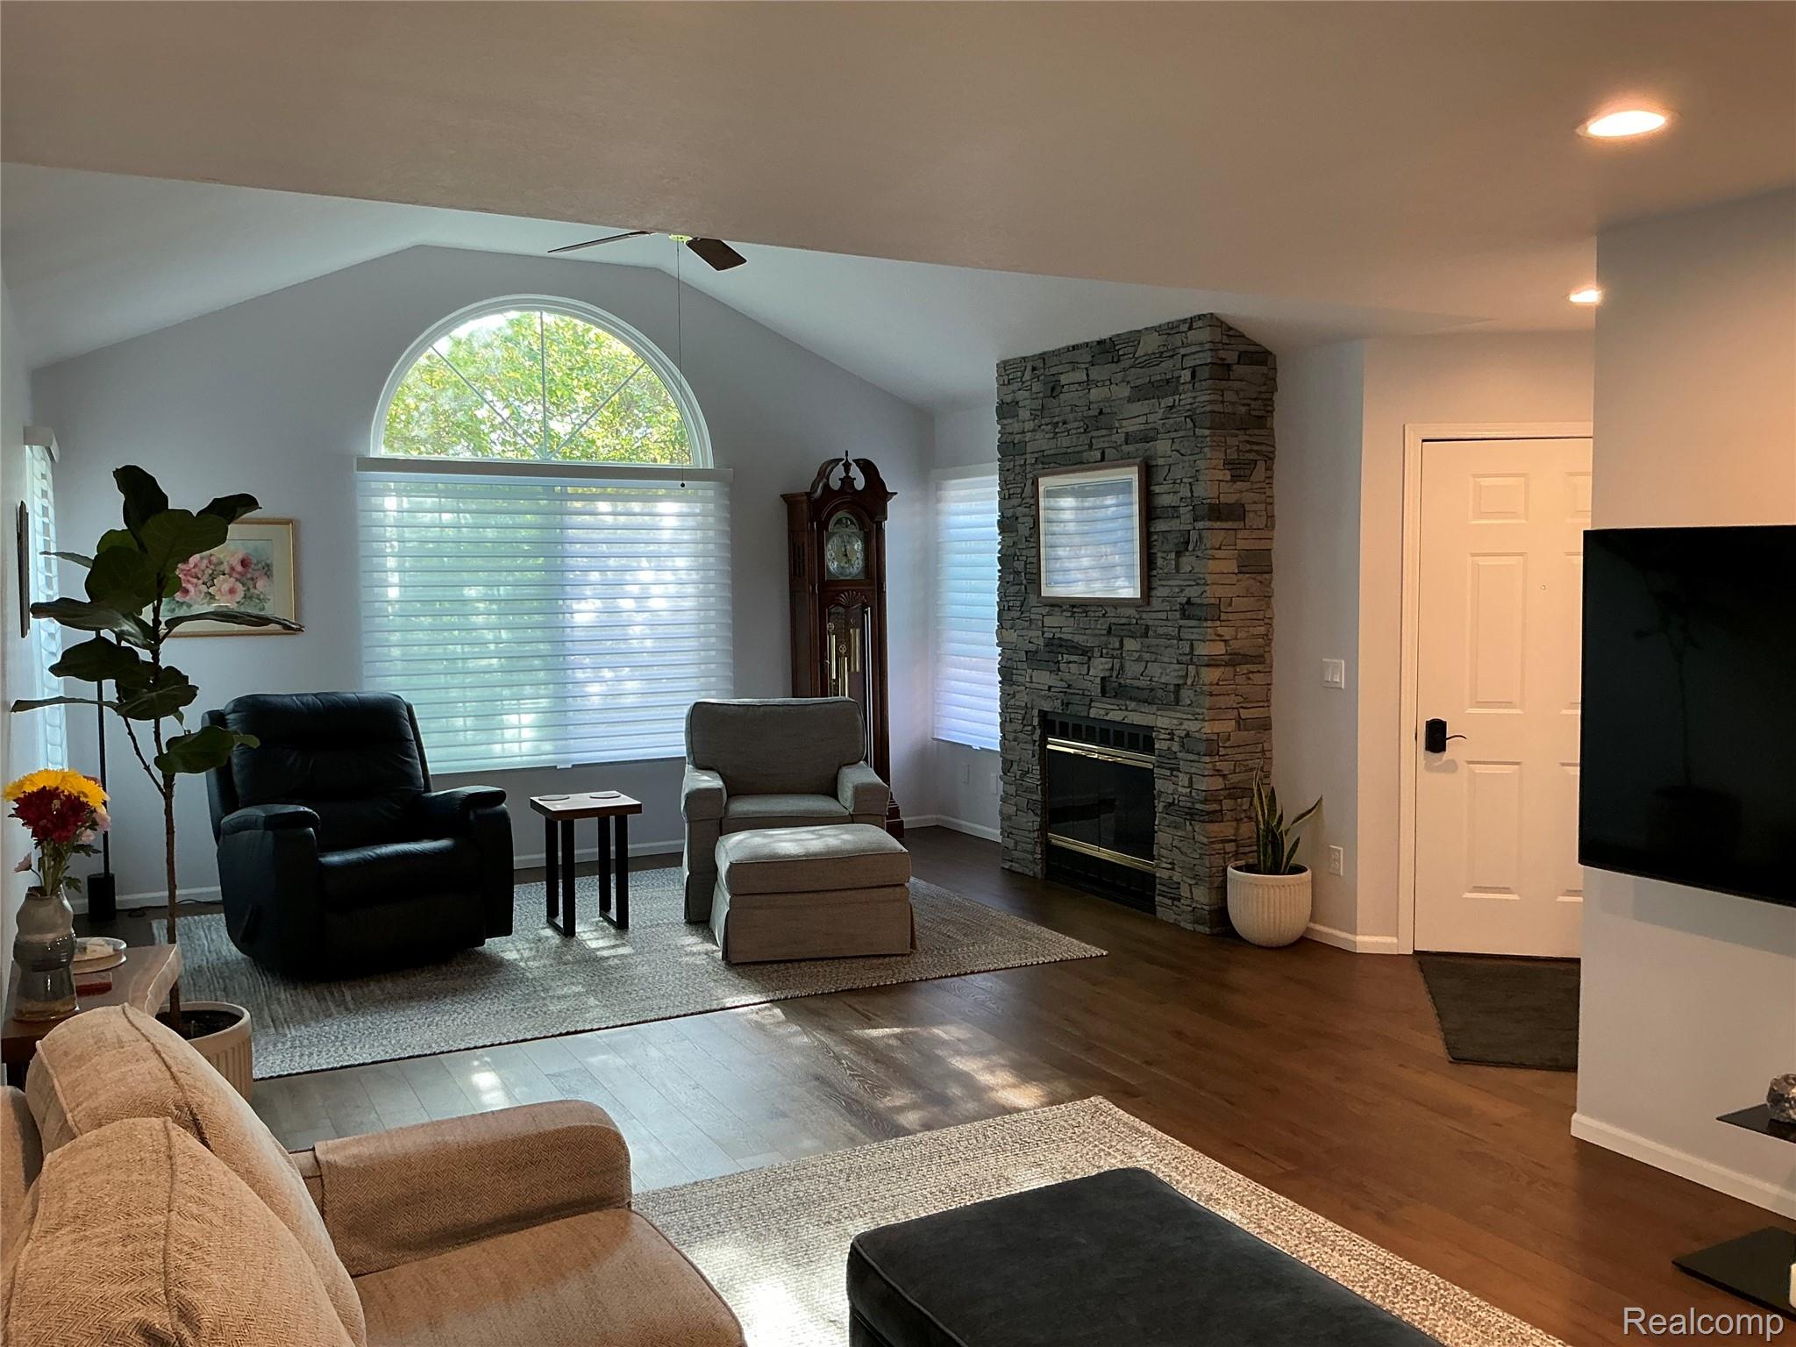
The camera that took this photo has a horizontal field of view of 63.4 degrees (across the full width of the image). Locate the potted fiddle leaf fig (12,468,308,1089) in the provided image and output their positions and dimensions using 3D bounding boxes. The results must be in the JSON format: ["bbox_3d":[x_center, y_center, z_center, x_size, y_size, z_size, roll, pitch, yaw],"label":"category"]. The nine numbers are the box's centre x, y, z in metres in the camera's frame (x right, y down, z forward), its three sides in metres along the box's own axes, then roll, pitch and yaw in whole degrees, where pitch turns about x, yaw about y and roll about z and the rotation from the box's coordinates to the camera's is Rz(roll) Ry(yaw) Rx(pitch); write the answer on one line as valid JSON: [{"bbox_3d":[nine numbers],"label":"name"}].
[{"bbox_3d":[-1.921,0.377,3.824,0.680,1.825,0.620,-3,4,-28],"label":"potted fiddle leaf fig"}]

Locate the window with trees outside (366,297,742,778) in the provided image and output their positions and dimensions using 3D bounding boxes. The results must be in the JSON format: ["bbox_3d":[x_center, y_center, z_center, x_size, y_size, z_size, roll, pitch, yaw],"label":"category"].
[{"bbox_3d":[-1.753,-0.721,7.513,1.950,2.420,0.140,-3,4,-28],"label":"window with trees outside"}]

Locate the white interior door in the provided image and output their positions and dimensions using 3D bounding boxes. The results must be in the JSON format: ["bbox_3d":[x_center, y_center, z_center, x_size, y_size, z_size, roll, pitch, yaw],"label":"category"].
[{"bbox_3d":[2.521,0.109,5.695,0.914,2.032,0.050,0,4,14],"label":"white interior door"}]

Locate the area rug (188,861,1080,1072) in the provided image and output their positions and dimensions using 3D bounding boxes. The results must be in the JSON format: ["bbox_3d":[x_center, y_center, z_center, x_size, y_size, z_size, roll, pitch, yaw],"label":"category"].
[{"bbox_3d":[-1.262,1.122,6.156,3.400,0.012,2.500,-2,4,-26],"label":"area rug"}]

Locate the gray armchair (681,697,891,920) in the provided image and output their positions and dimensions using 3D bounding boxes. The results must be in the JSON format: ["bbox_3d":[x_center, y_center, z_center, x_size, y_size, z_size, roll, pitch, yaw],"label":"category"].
[{"bbox_3d":[-0.575,0.606,6.855,0.890,0.900,0.900,-1,4,-12],"label":"gray armchair"}]

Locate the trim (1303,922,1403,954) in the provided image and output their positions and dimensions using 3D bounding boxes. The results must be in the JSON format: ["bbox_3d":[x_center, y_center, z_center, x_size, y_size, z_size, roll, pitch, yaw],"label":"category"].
[{"bbox_3d":[1.824,1.079,5.929,0.098,0.075,0.439,-4,5,-43],"label":"trim"}]

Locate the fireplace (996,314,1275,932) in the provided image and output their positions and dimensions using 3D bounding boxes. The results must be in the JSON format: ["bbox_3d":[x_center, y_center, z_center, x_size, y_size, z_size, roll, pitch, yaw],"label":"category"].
[{"bbox_3d":[1.053,-0.242,6.795,0.370,2.570,1.610,-3,4,-28],"label":"fireplace"}]

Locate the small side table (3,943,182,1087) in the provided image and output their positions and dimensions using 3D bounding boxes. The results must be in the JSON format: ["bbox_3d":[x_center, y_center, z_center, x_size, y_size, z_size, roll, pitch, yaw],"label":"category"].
[{"bbox_3d":[-1.893,1.027,3.455,0.370,0.580,0.750,-3,4,-28],"label":"small side table"}]

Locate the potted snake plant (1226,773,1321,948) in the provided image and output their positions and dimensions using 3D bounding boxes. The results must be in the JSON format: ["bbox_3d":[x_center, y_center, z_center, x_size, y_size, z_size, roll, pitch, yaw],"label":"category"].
[{"bbox_3d":[1.551,0.750,6.010,0.350,0.726,0.350,0,4,0],"label":"potted snake plant"}]

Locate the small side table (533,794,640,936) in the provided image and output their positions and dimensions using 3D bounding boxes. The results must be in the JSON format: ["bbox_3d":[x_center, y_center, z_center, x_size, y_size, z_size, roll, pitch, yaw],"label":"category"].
[{"bbox_3d":[-1.363,0.829,6.350,0.380,0.550,0.435,-3,4,-28],"label":"small side table"}]

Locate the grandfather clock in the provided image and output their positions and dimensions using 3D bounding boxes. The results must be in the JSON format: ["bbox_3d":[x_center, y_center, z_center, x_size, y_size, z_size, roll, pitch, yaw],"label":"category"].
[{"bbox_3d":[-0.298,-0.138,8.189,0.620,2.200,0.350,-3,4,-28],"label":"grandfather clock"}]

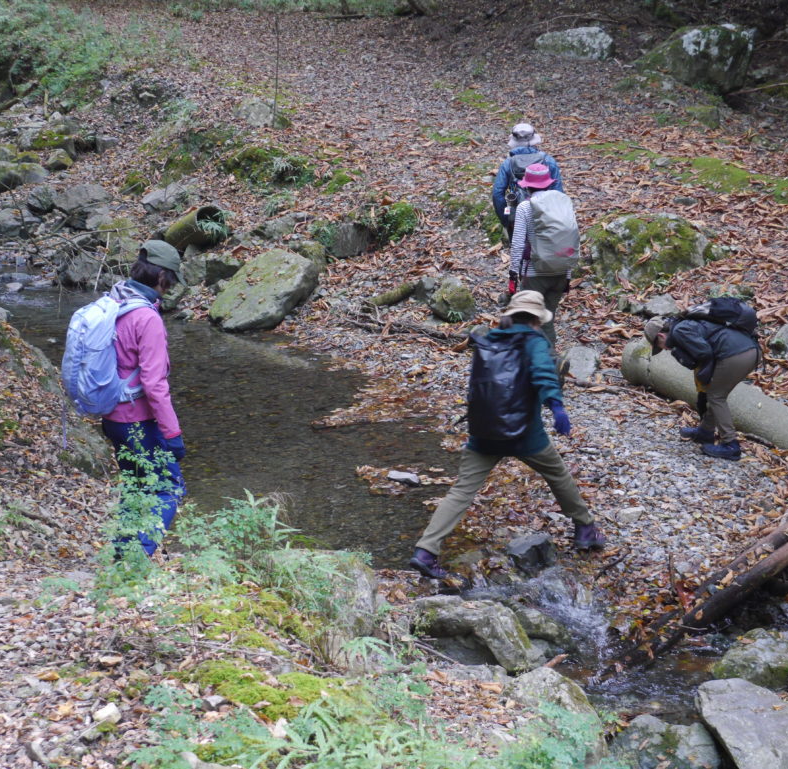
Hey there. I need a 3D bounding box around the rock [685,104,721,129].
[{"bbox_3d":[3.857,-3.352,22.200,0.430,0.267,0.380,2,13,10],"label":"rock"}]

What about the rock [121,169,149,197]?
[{"bbox_3d":[-2.810,-2.186,19.300,0.313,0.246,0.300,-2,13,-8],"label":"rock"}]

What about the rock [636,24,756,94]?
[{"bbox_3d":[4.017,-4.301,23.500,1.520,0.850,1.150,2,15,9],"label":"rock"}]

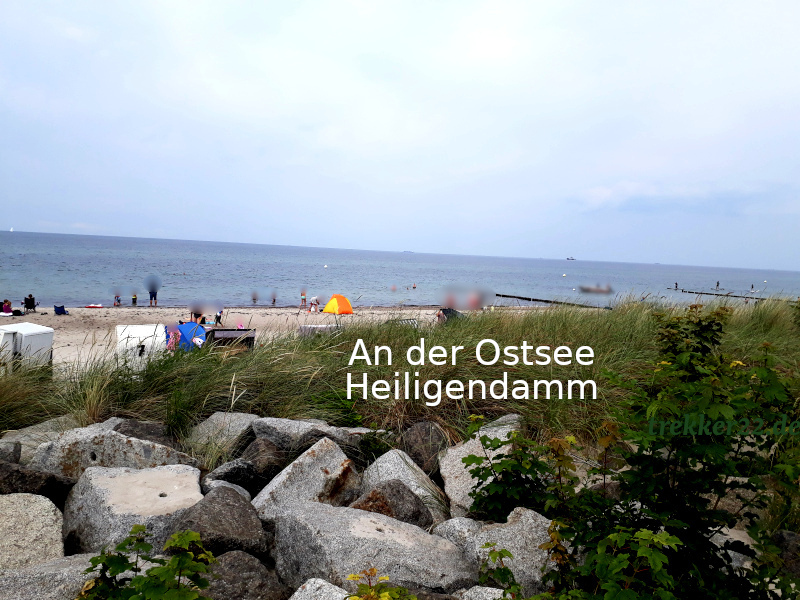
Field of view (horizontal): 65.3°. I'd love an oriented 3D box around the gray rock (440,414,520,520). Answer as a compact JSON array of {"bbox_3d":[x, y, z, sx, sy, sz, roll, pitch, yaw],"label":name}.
[{"bbox_3d":[0.614,1.254,4.700,0.640,0.640,0.530,3,4,0],"label":"gray rock"}]

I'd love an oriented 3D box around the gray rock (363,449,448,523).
[{"bbox_3d":[0.045,1.558,5.050,0.660,0.550,0.550,3,4,0],"label":"gray rock"}]

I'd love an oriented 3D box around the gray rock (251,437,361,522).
[{"bbox_3d":[-0.637,1.236,4.250,0.710,0.500,0.480,3,4,0],"label":"gray rock"}]

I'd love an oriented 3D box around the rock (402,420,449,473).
[{"bbox_3d":[0.226,1.378,5.750,0.430,0.460,0.400,3,4,0],"label":"rock"}]

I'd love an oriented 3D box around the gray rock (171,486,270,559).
[{"bbox_3d":[-1.079,1.343,3.750,0.570,0.390,0.460,3,4,0],"label":"gray rock"}]

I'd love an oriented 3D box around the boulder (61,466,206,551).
[{"bbox_3d":[-1.744,1.396,4.100,0.820,0.460,0.660,1,5,-22],"label":"boulder"}]

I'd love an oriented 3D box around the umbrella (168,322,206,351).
[{"bbox_3d":[-6.981,1.298,20.500,1.250,1.050,1.100,4,5,17],"label":"umbrella"}]

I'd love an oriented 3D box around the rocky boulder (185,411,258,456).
[{"bbox_3d":[-1.735,1.325,6.100,0.700,0.360,0.600,2,5,-15],"label":"rocky boulder"}]

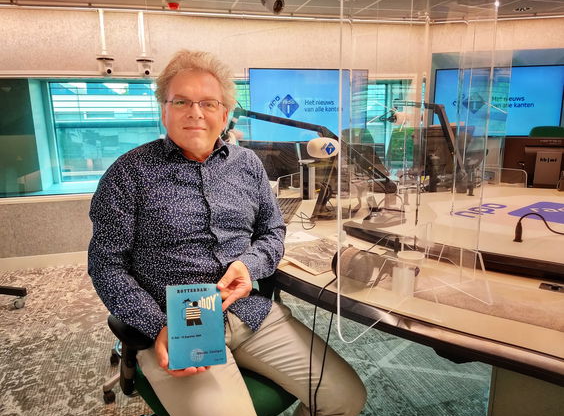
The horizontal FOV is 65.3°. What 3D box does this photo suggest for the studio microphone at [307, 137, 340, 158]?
[{"bbox_3d":[0.166,-0.240,1.750,0.145,0.085,0.085,-4,13,-25],"label":"studio microphone"}]

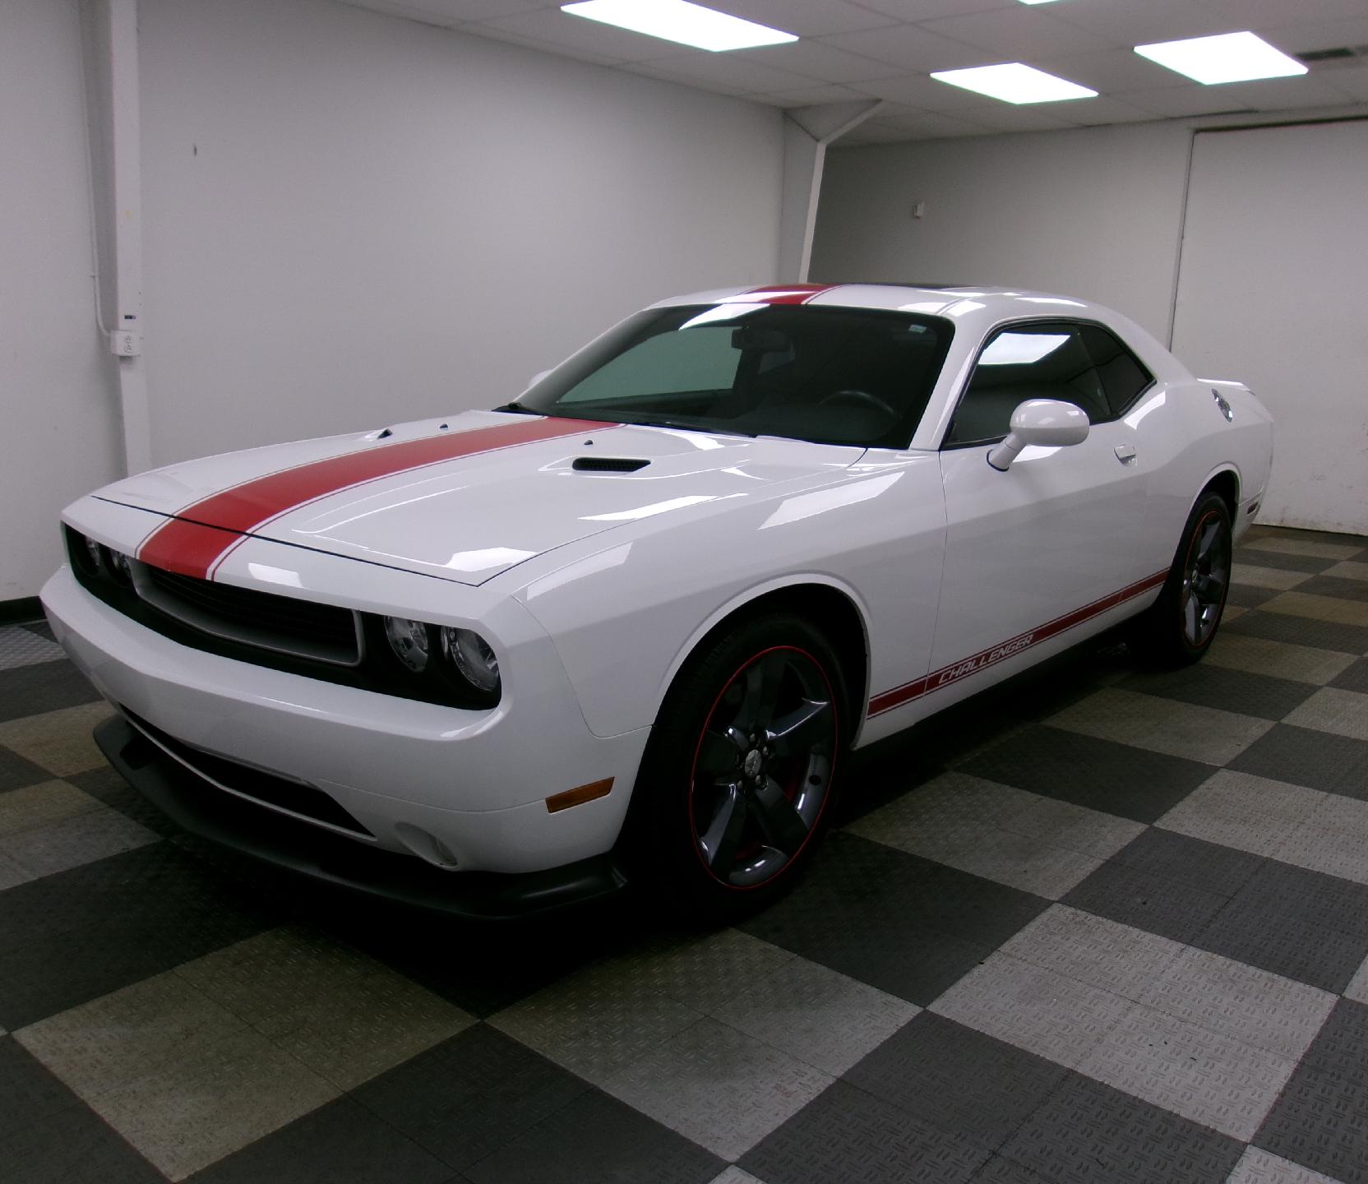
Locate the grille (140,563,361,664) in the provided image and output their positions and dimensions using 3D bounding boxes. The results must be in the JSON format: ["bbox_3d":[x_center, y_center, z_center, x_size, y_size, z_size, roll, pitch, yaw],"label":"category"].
[{"bbox_3d":[-0.987,0.021,2.642,0.910,0.145,0.120,11,16,39],"label":"grille"}]

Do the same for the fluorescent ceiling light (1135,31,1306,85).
[{"bbox_3d":[2.974,-2.953,6.763,0.600,0.070,1.200,11,16,39],"label":"fluorescent ceiling light"}]

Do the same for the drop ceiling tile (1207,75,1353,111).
[{"bbox_3d":[3.699,-3.105,7.626,0.600,0.025,1.120,11,16,39],"label":"drop ceiling tile"}]

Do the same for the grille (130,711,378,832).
[{"bbox_3d":[-1.013,0.361,2.692,1.020,0.133,0.130,11,16,39],"label":"grille"}]

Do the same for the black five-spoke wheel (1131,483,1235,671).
[{"bbox_3d":[1.998,-0.077,4.999,0.250,0.720,0.720,12,16,39],"label":"black five-spoke wheel"}]

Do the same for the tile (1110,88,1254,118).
[{"bbox_3d":[3.279,-3.200,8.045,0.600,0.020,1.145,12,16,39],"label":"tile"}]

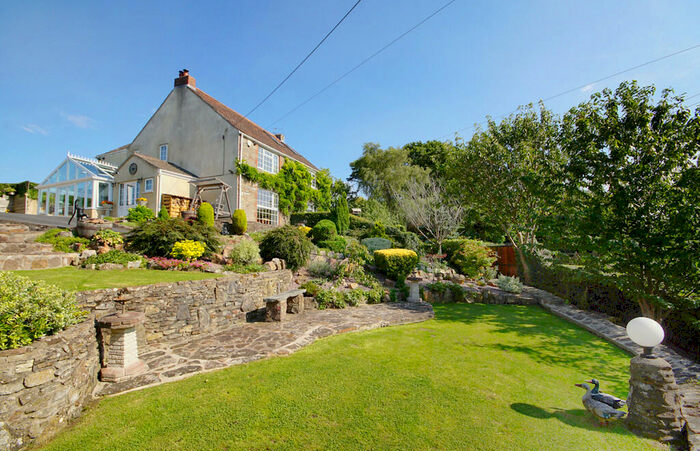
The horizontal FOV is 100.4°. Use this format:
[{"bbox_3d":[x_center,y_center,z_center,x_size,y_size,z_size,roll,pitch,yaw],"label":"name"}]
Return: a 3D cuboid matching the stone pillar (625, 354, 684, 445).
[{"bbox_3d":[2.713,1.500,2.616,0.320,0.610,0.270,1,-5,-19],"label":"stone pillar"}]

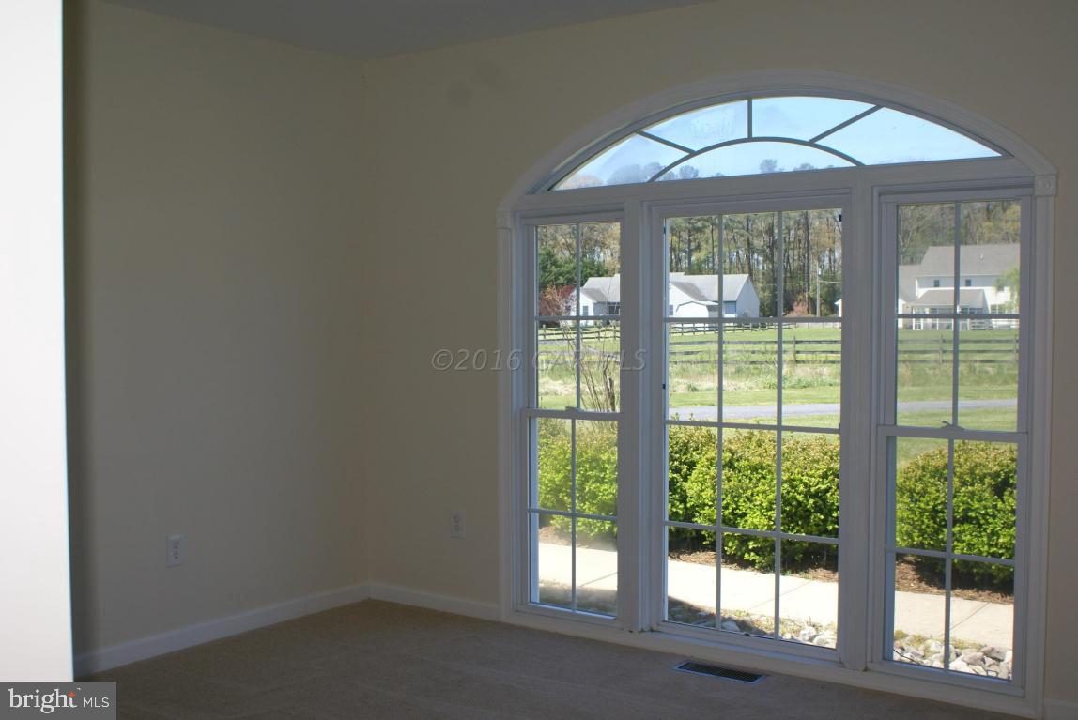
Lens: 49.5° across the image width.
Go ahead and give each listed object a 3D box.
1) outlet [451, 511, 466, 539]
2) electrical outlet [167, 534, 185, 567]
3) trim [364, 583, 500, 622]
[{"bbox_3d":[-0.348,0.706,5.014,0.073,0.116,0.010,1,2,36],"label":"outlet"},{"bbox_3d":[-1.391,0.731,4.488,0.010,0.116,0.073,1,2,36],"label":"electrical outlet"},{"bbox_3d":[-0.478,1.061,5.116,0.750,0.080,0.018,1,2,36],"label":"trim"}]

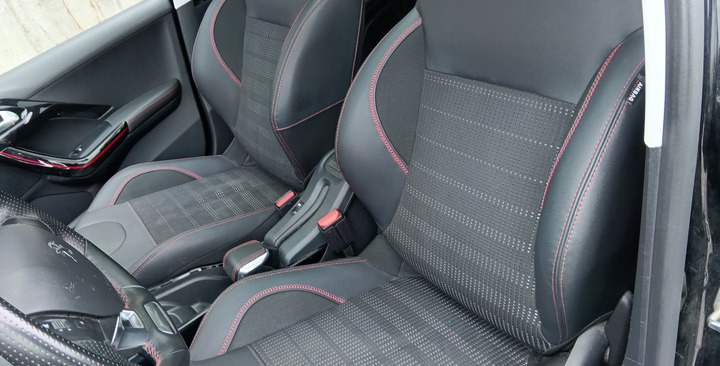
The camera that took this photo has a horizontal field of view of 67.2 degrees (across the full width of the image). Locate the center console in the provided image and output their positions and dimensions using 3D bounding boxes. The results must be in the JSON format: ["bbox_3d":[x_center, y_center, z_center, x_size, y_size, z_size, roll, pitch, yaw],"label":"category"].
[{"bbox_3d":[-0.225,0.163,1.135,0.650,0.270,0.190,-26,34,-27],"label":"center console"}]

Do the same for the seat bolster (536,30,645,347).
[{"bbox_3d":[0.309,0.031,0.721,0.180,0.460,0.125,-7,24,-36],"label":"seat bolster"}]

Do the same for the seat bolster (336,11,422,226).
[{"bbox_3d":[0.044,-0.103,1.033,0.170,0.465,0.125,-7,24,-36],"label":"seat bolster"}]

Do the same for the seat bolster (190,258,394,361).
[{"bbox_3d":[-0.140,0.244,1.076,0.410,0.105,0.140,-26,34,-27],"label":"seat bolster"}]

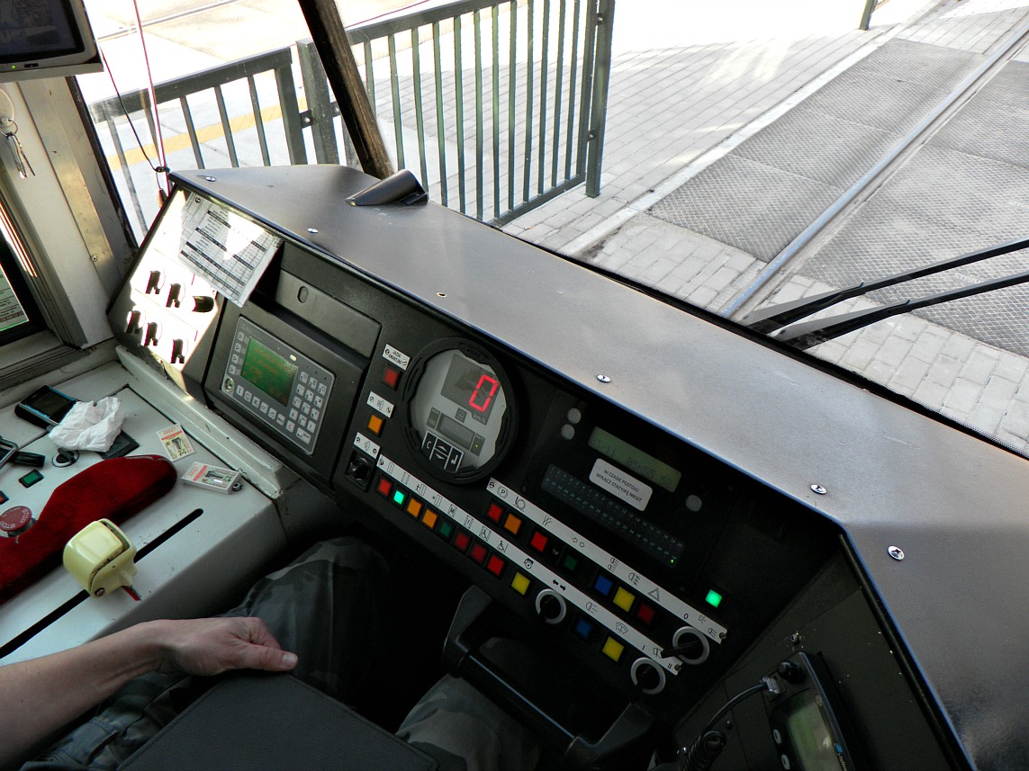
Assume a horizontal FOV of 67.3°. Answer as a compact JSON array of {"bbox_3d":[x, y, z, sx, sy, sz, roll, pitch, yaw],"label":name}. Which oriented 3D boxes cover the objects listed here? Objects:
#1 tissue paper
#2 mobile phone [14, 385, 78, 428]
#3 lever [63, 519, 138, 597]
[{"bbox_3d":[-0.578,0.048,1.051,0.084,0.040,0.070,2,42,1],"label":"tissue paper"},{"bbox_3d":[-0.639,0.038,1.081,0.103,0.020,0.048,21,46,20],"label":"mobile phone"},{"bbox_3d":[-0.461,0.194,0.863,0.054,0.054,0.056,29,39,28],"label":"lever"}]

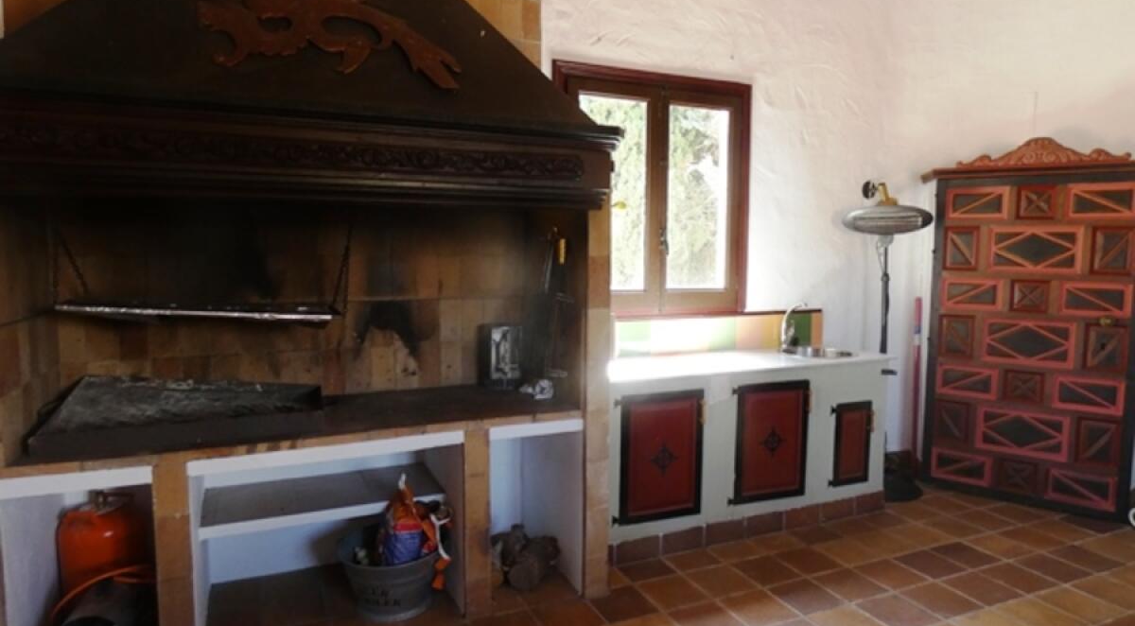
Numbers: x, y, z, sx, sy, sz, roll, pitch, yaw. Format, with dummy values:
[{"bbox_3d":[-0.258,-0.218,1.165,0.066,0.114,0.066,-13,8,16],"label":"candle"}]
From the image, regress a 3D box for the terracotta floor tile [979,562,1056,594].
[{"bbox_3d":[2.042,1.207,2.977,0.238,0.015,0.238,-2,5,-23],"label":"terracotta floor tile"}]

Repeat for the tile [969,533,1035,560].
[{"bbox_3d":[2.180,1.175,3.296,0.243,0.015,0.243,-2,5,-23],"label":"tile"}]

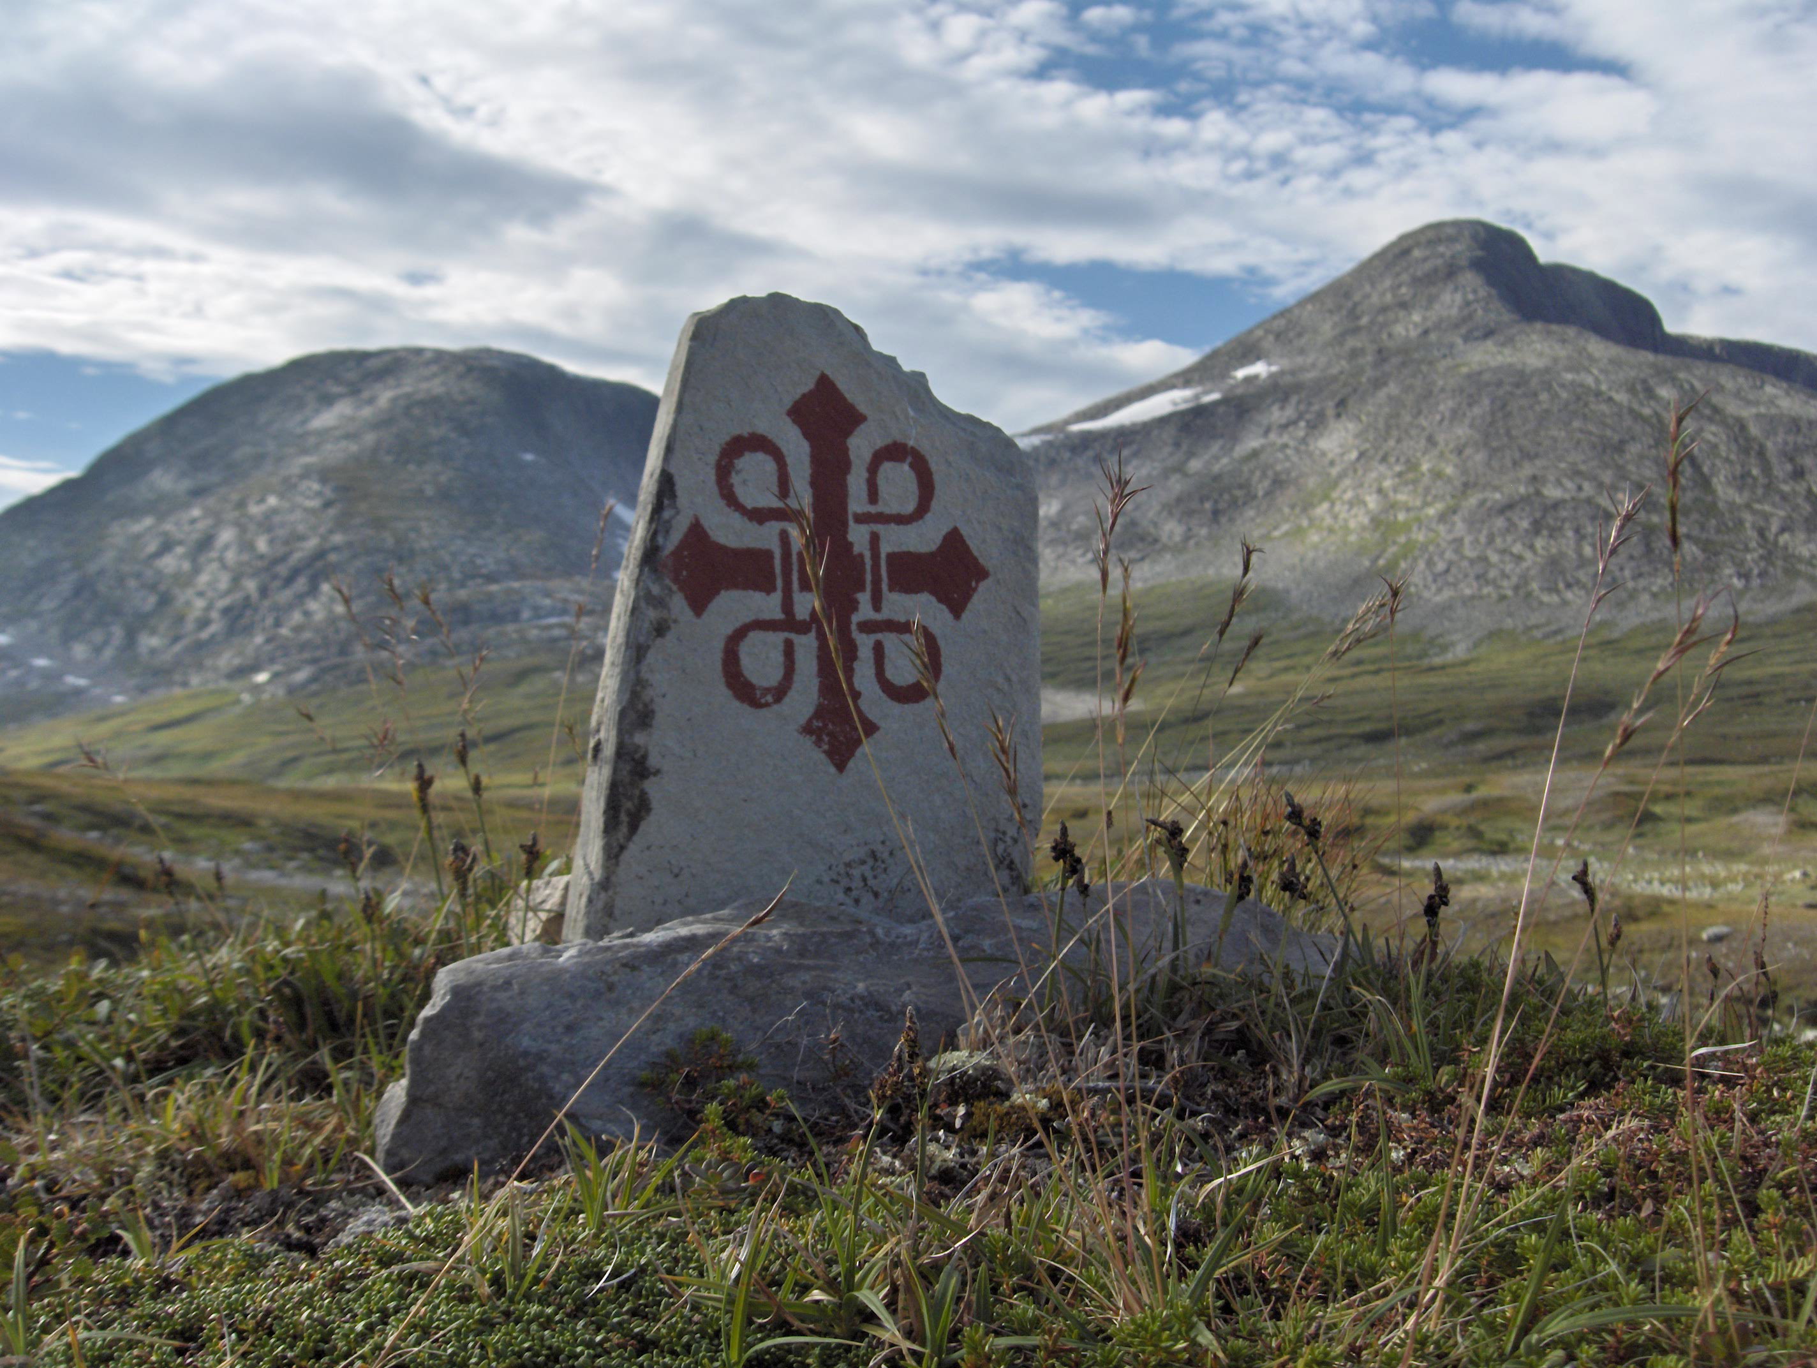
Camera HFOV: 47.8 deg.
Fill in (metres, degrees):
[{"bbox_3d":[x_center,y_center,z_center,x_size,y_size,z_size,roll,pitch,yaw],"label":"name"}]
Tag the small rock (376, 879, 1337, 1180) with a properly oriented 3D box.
[{"bbox_3d":[-0.020,0.190,1.250,0.570,0.125,0.250,0,-1,-30],"label":"small rock"}]

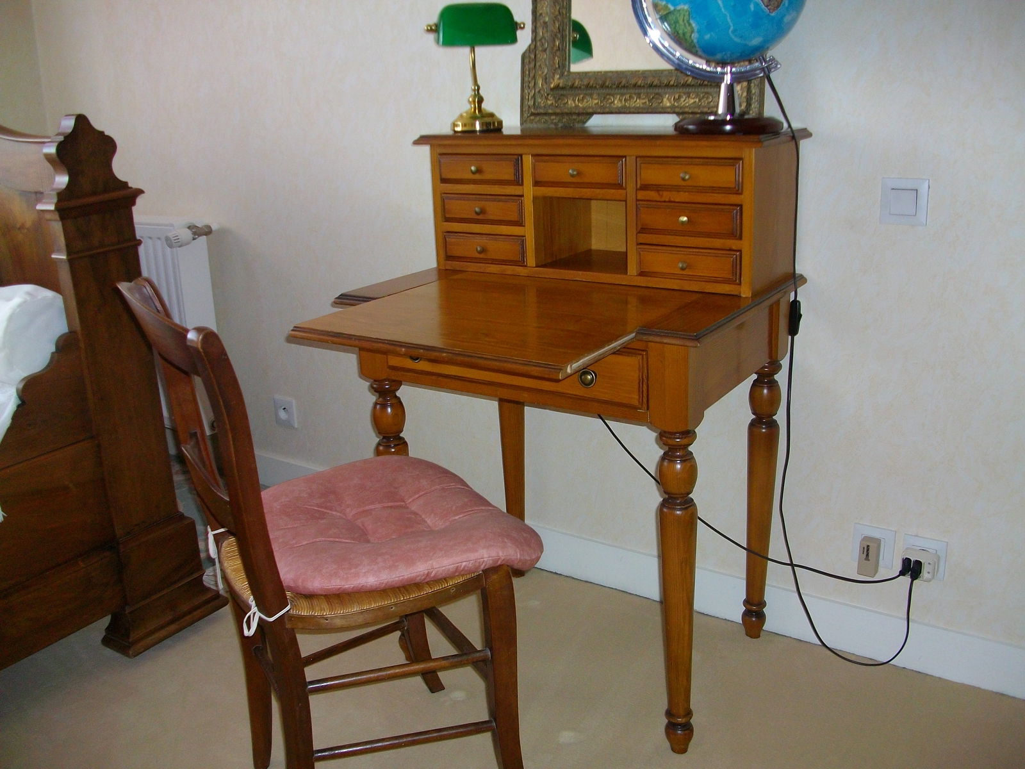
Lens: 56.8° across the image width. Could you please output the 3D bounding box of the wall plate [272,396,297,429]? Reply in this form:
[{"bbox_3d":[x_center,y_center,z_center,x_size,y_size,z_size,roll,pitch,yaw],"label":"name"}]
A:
[{"bbox_3d":[-0.641,0.078,2.677,0.081,0.081,0.012,9,21,32],"label":"wall plate"}]

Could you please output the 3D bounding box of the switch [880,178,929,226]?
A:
[{"bbox_3d":[0.679,-0.316,1.643,0.081,0.081,0.012,9,21,32],"label":"switch"}]

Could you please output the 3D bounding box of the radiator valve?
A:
[{"bbox_3d":[-0.864,-0.401,2.561,0.051,0.051,0.138,9,21,32],"label":"radiator valve"}]

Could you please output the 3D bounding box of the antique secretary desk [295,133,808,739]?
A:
[{"bbox_3d":[0.060,0.086,1.728,0.705,1.027,0.737,9,21,32],"label":"antique secretary desk"}]

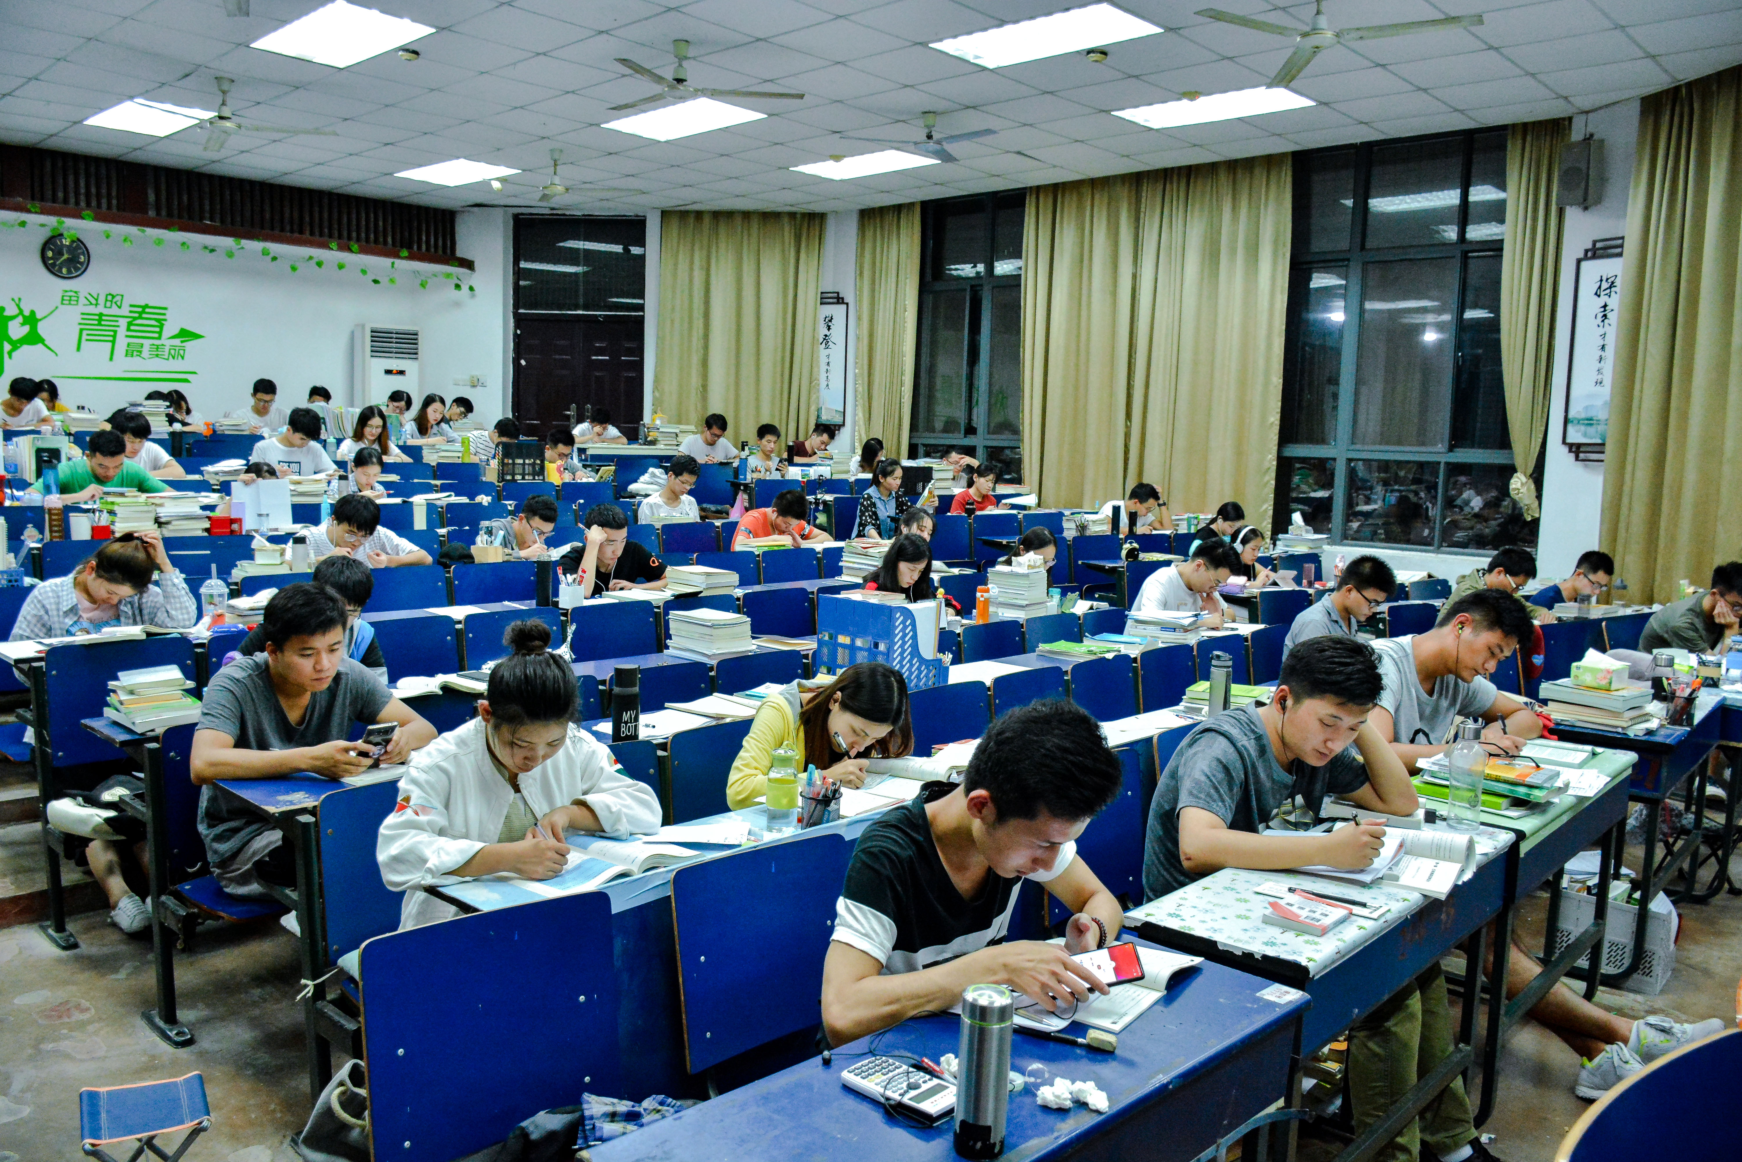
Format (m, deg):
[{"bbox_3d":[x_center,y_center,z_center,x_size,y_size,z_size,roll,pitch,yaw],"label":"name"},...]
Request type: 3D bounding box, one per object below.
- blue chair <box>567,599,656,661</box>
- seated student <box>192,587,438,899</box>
[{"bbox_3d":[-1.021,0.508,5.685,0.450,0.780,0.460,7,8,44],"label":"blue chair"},{"bbox_3d":[-1.420,0.624,3.436,0.680,1.235,0.620,7,8,43],"label":"seated student"}]

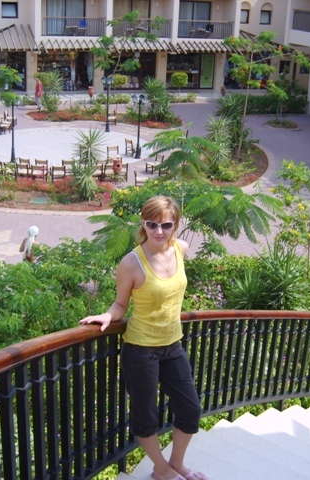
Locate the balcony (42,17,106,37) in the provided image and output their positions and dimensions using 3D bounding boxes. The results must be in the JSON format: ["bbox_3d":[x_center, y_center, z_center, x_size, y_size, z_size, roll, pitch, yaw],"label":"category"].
[{"bbox_3d":[-4.541,-11.922,36.246,3.550,0.996,0.150,-3,22,-13],"label":"balcony"}]

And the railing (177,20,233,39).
[{"bbox_3d":[2.837,-12.533,38.508,3.320,1.000,1.200,-3,22,-13],"label":"railing"}]

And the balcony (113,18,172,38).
[{"bbox_3d":[-0.840,-12.346,37.623,3.464,1.026,1.200,-3,22,-13],"label":"balcony"}]

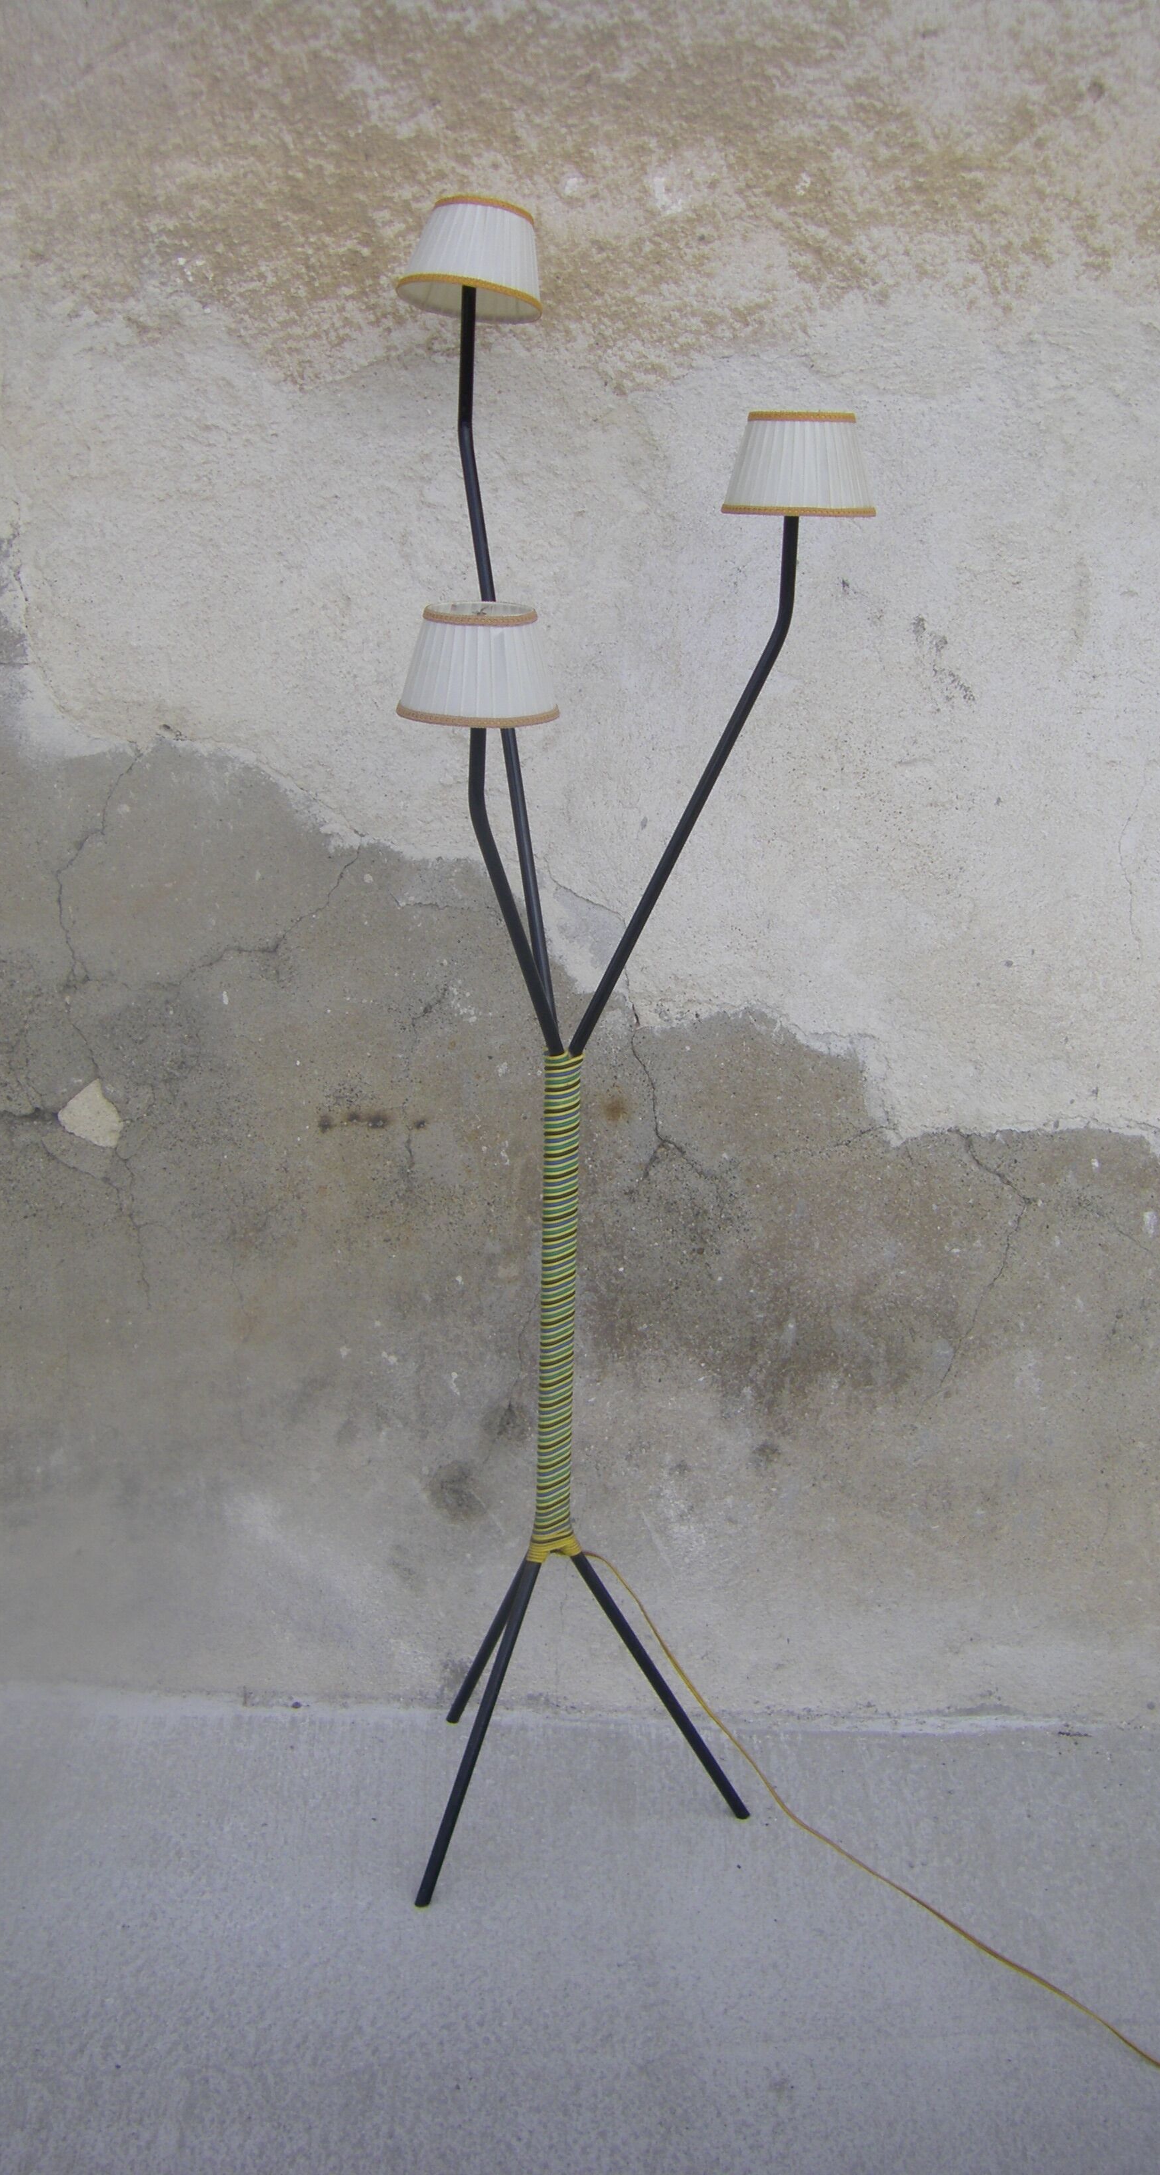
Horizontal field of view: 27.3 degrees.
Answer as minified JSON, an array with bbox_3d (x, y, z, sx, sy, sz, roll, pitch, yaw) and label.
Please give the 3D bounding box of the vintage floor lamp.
[{"bbox_3d":[0.022,-0.044,2.541,0.490,1.753,0.530,2,13,0],"label":"vintage floor lamp"}]

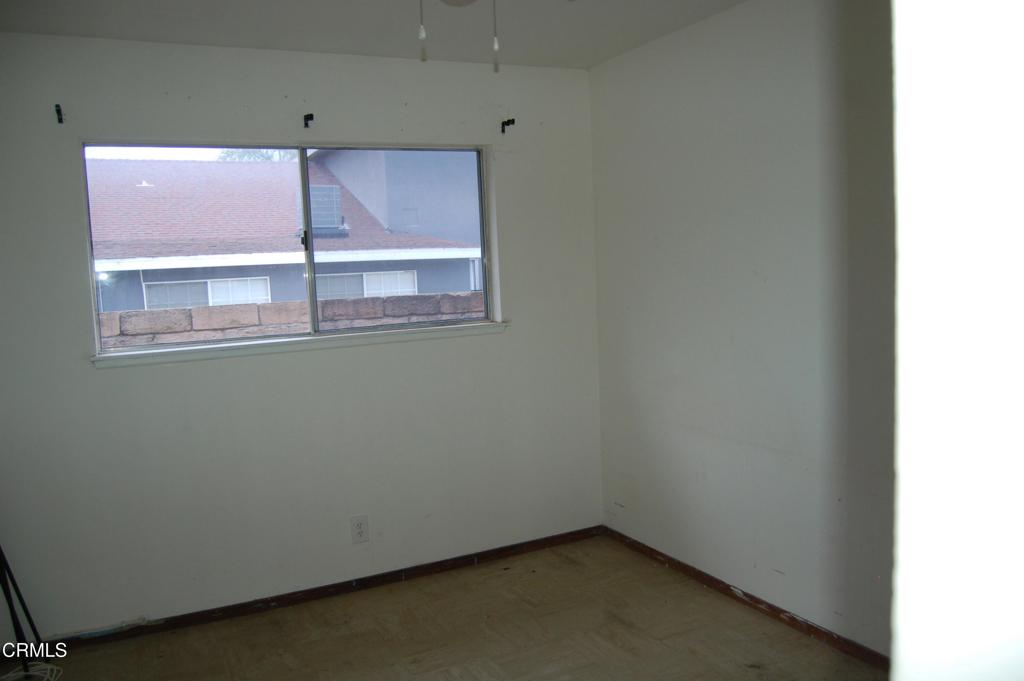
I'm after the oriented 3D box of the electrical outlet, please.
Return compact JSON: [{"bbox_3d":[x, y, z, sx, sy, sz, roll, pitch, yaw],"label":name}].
[{"bbox_3d":[-0.679,0.845,3.433,0.076,0.121,0.010,-5,6,-25],"label":"electrical outlet"}]

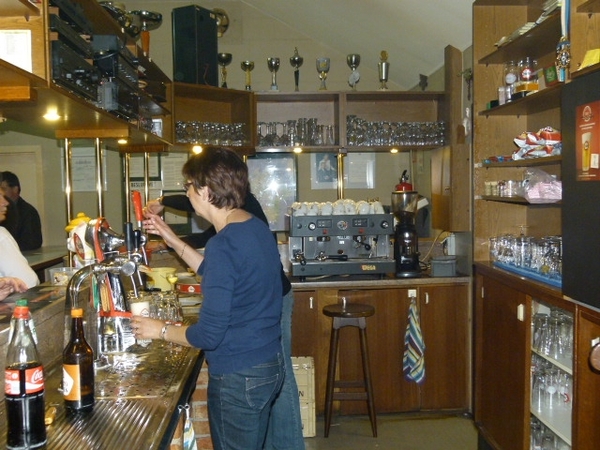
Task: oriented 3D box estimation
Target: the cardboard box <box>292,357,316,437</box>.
[{"bbox_3d":[-0.092,1.090,3.893,0.360,0.465,0.290,-1,3,-4],"label":"cardboard box"}]

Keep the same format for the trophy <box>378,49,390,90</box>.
[{"bbox_3d":[0.612,-1.108,4.402,0.088,0.308,0.088,-1,3,-4],"label":"trophy"}]

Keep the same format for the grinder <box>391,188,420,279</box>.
[{"bbox_3d":[0.760,0.060,4.390,0.194,0.604,0.320,-1,3,-4],"label":"grinder"}]

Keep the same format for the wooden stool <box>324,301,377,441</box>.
[{"bbox_3d":[0.312,0.919,3.874,0.340,0.798,0.340,-1,3,-4],"label":"wooden stool"}]

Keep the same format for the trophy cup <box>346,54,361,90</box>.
[{"bbox_3d":[0.392,-1.091,4.389,0.100,0.280,0.100,-1,3,-4],"label":"trophy cup"}]

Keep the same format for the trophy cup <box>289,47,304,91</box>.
[{"bbox_3d":[-0.020,-1.110,4.361,0.098,0.331,0.098,-1,3,-4],"label":"trophy cup"}]

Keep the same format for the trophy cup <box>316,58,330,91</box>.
[{"bbox_3d":[0.171,-1.075,4.375,0.102,0.255,0.102,-1,3,-4],"label":"trophy cup"}]

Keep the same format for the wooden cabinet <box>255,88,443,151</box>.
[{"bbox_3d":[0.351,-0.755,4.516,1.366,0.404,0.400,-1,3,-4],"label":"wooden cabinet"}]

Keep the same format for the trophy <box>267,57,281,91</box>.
[{"bbox_3d":[-0.184,-1.069,4.352,0.095,0.255,0.095,-1,3,-4],"label":"trophy"}]

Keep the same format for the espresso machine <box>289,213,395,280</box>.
[{"bbox_3d":[0.278,0.141,4.348,0.715,0.459,0.490,-1,3,-4],"label":"espresso machine"}]

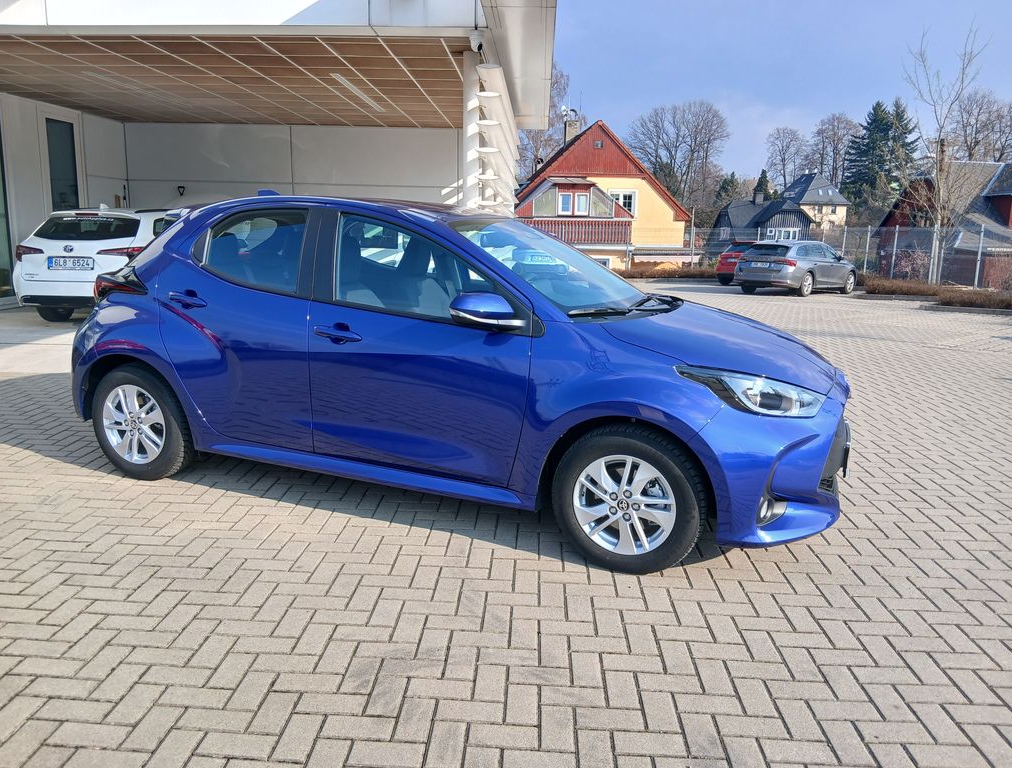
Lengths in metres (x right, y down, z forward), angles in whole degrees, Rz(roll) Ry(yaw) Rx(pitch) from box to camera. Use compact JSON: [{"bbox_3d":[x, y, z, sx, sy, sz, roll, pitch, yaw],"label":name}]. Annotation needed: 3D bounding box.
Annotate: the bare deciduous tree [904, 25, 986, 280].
[{"bbox_3d":[13.823,-7.172,24.300,2.600,8.060,2.600,1,11,0],"label":"bare deciduous tree"}]

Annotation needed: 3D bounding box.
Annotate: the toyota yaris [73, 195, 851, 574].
[{"bbox_3d":[-0.337,-0.240,4.175,3.940,1.500,1.760,5,12,20],"label":"toyota yaris"}]

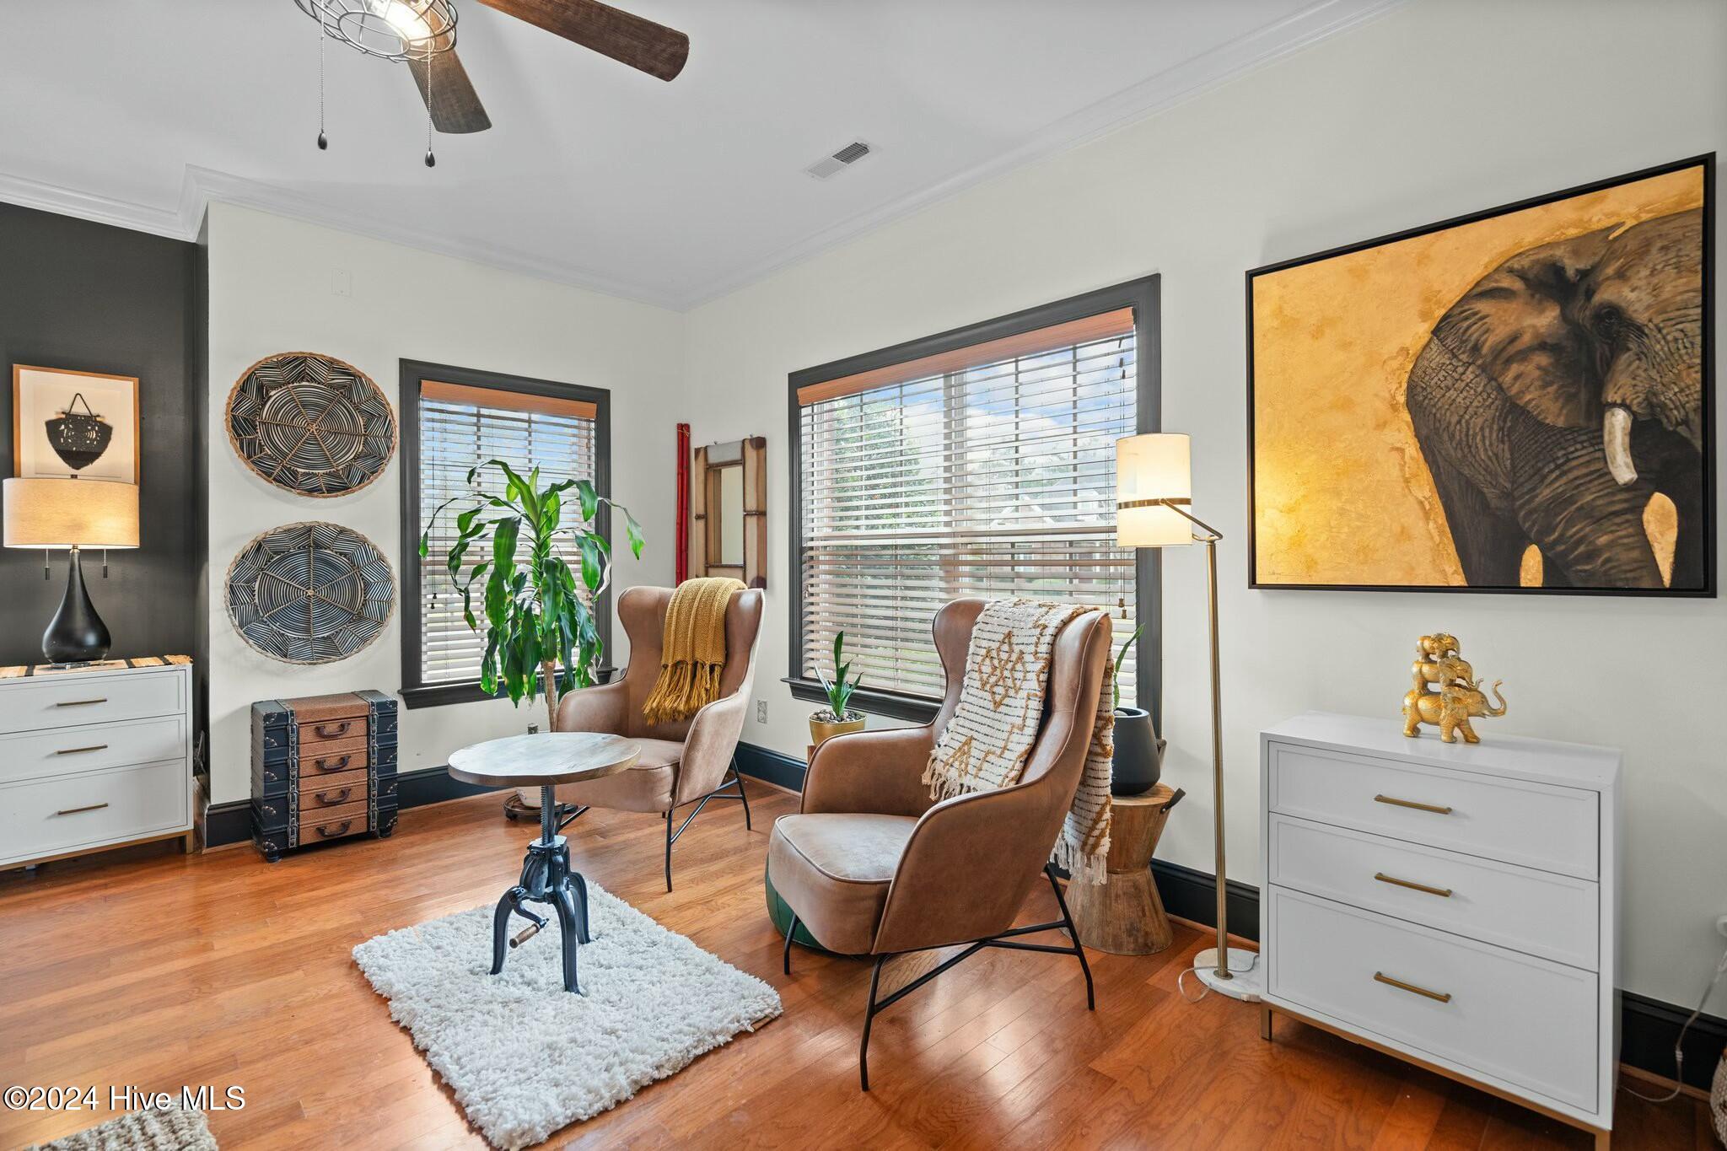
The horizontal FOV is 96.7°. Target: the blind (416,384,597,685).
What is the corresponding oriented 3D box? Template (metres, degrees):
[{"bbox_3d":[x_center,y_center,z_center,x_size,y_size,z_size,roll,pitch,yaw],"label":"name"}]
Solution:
[{"bbox_3d":[-1.885,-0.222,4.133,0.885,1.510,0.070,-1,1,-43],"label":"blind"}]

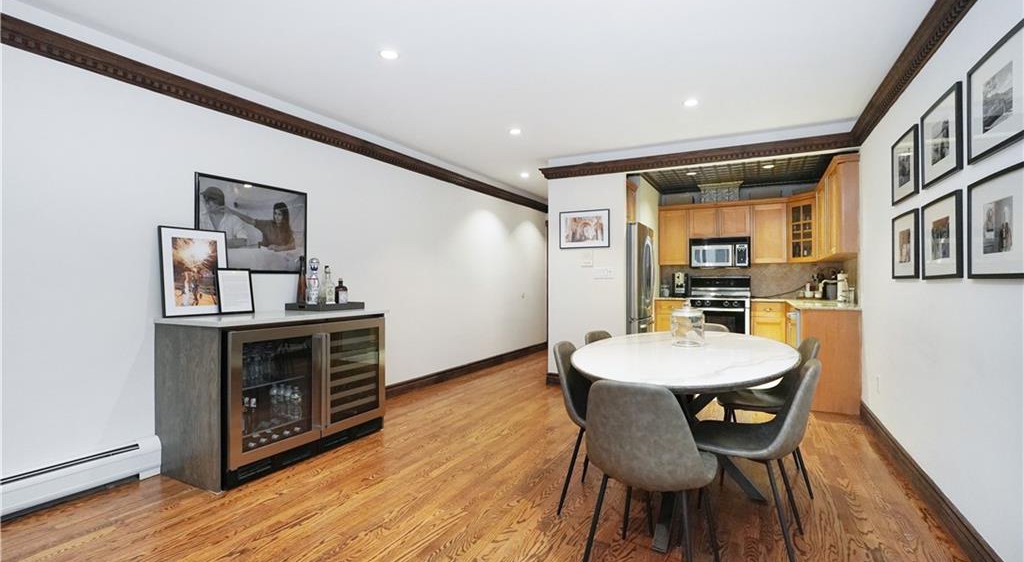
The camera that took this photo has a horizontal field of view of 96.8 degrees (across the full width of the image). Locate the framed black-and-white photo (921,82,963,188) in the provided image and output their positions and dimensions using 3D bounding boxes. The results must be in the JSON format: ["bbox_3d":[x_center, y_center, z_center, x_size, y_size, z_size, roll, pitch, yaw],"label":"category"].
[{"bbox_3d":[2.136,-0.697,2.267,0.022,0.400,0.500,0,0,28],"label":"framed black-and-white photo"}]

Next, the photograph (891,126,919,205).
[{"bbox_3d":[2.237,-0.643,2.586,0.030,0.365,0.450,0,0,28],"label":"photograph"}]

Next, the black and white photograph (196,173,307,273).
[{"bbox_3d":[-1.792,-0.367,3.188,0.030,0.620,0.790,0,0,29],"label":"black and white photograph"}]

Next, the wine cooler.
[{"bbox_3d":[-1.506,0.700,3.127,0.600,0.870,1.190,0,0,29],"label":"wine cooler"}]

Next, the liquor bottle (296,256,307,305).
[{"bbox_3d":[-1.536,-0.005,3.321,0.075,0.350,0.075,0,0,29],"label":"liquor bottle"}]

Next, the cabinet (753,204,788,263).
[{"bbox_3d":[3.433,-0.640,6.080,0.400,0.790,0.330,0,0,28],"label":"cabinet"}]

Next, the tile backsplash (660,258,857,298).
[{"bbox_3d":[3.248,0.000,6.360,2.260,0.450,0.030,0,0,28],"label":"tile backsplash"}]

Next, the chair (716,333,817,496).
[{"bbox_3d":[1.497,0.760,2.696,0.535,0.830,0.455,0,0,21],"label":"chair"}]

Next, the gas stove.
[{"bbox_3d":[3.041,0.555,6.609,0.760,1.200,0.680,0,0,28],"label":"gas stove"}]

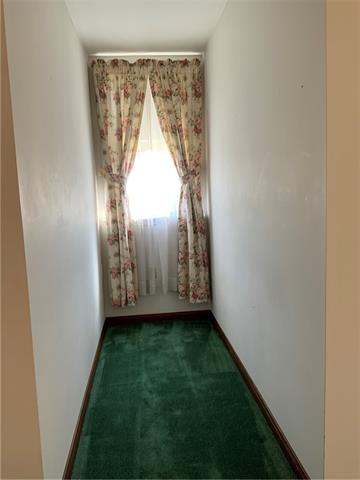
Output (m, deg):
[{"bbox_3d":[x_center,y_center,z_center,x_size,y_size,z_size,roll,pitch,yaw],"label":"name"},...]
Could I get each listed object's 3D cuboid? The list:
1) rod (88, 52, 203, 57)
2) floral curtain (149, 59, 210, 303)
[{"bbox_3d":[-0.286,-1.566,3.402,0.960,0.022,0.025,-3,8,-5],"label":"rod"},{"bbox_3d":[0.007,-0.478,3.552,0.465,2.110,0.110,-3,8,-5],"label":"floral curtain"}]

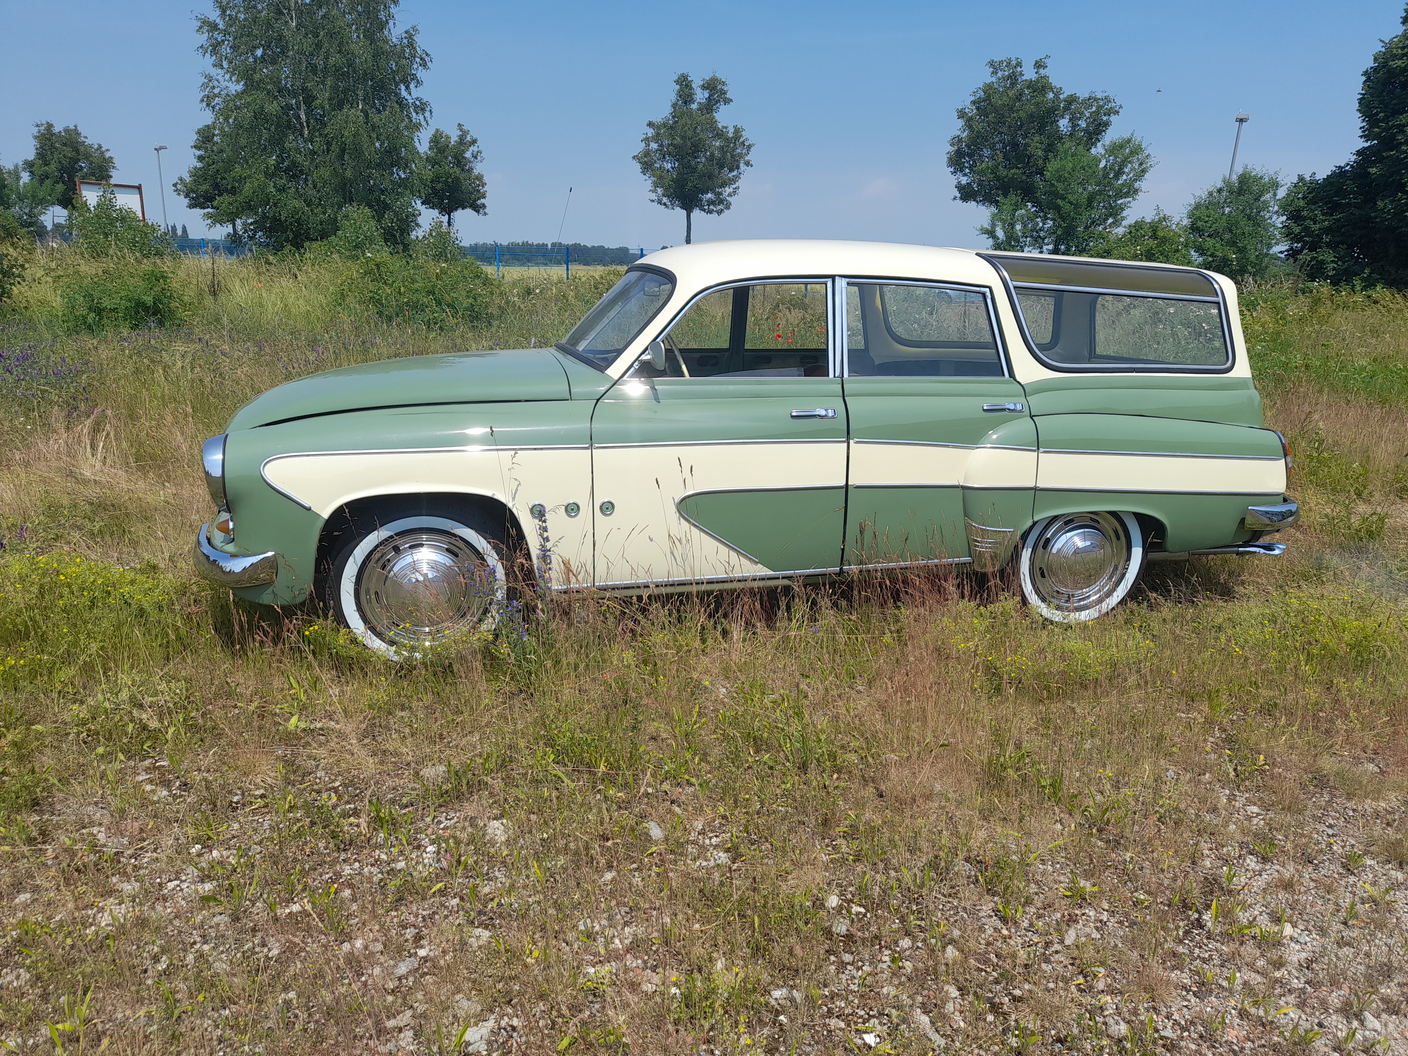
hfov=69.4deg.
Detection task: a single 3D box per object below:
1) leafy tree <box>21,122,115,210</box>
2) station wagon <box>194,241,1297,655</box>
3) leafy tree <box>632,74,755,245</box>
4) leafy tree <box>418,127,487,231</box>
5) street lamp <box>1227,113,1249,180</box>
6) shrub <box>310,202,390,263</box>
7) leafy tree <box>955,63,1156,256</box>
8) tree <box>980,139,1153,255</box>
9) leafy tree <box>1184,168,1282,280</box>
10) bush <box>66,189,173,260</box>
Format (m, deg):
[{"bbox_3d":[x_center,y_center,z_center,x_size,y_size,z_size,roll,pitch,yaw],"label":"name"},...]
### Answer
[{"bbox_3d":[-32.139,-16.391,51.650,4.060,7.870,4.060,1,14,0],"label":"leafy tree"},{"bbox_3d":[0.290,-0.412,4.185,4.300,1.480,1.570,-3,15,-14],"label":"station wagon"},{"bbox_3d":[-0.384,-11.945,36.163,4.190,7.840,4.190,1,14,0],"label":"leafy tree"},{"bbox_3d":[-10.227,-12.780,41.146,2.800,6.700,2.800,1,14,0],"label":"leafy tree"},{"bbox_3d":[16.783,-9.761,32.020,0.420,6.120,0.650,7,16,24],"label":"street lamp"},{"bbox_3d":[-6.055,-4.450,17.462,1.350,2.130,1.350,1,14,0],"label":"shrub"},{"bbox_3d":[10.184,-10.412,31.359,5.070,7.540,5.070,1,14,0],"label":"leafy tree"},{"bbox_3d":[8.128,-6.576,23.061,3.670,4.210,3.670,1,14,0],"label":"tree"},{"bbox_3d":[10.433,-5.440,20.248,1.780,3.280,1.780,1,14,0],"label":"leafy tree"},{"bbox_3d":[-13.954,-6.948,24.454,2.400,2.356,2.200,-6,17,-28],"label":"bush"}]

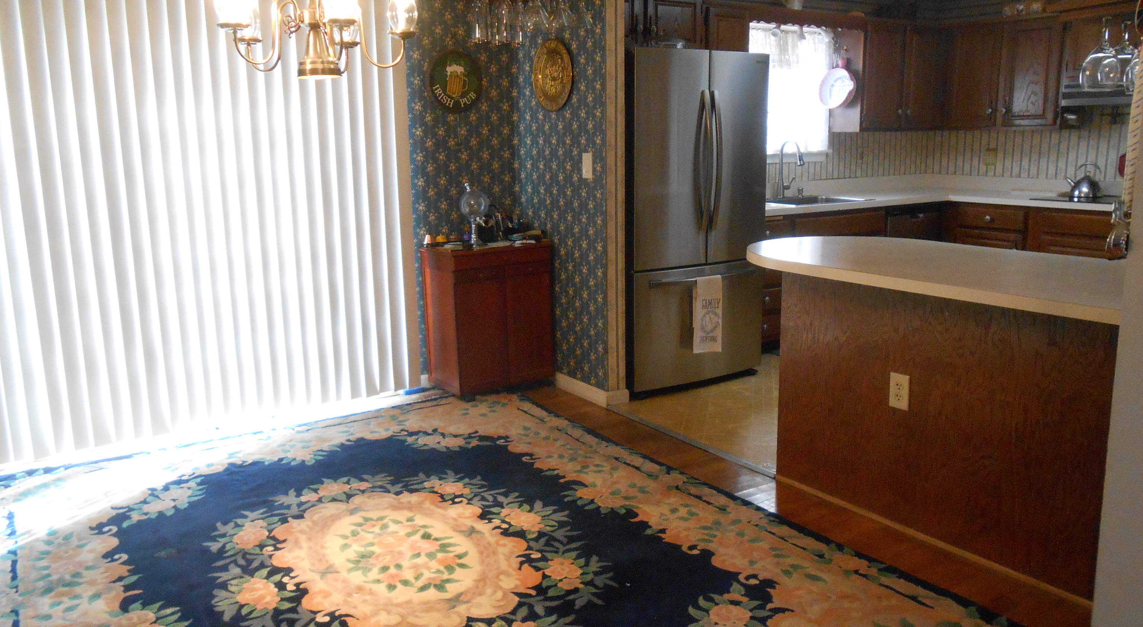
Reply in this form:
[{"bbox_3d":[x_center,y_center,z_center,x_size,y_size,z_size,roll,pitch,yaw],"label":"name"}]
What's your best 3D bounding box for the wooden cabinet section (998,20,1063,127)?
[{"bbox_3d":[3.253,-1.651,5.936,0.317,0.726,0.431,-8,13,-33],"label":"wooden cabinet section"}]

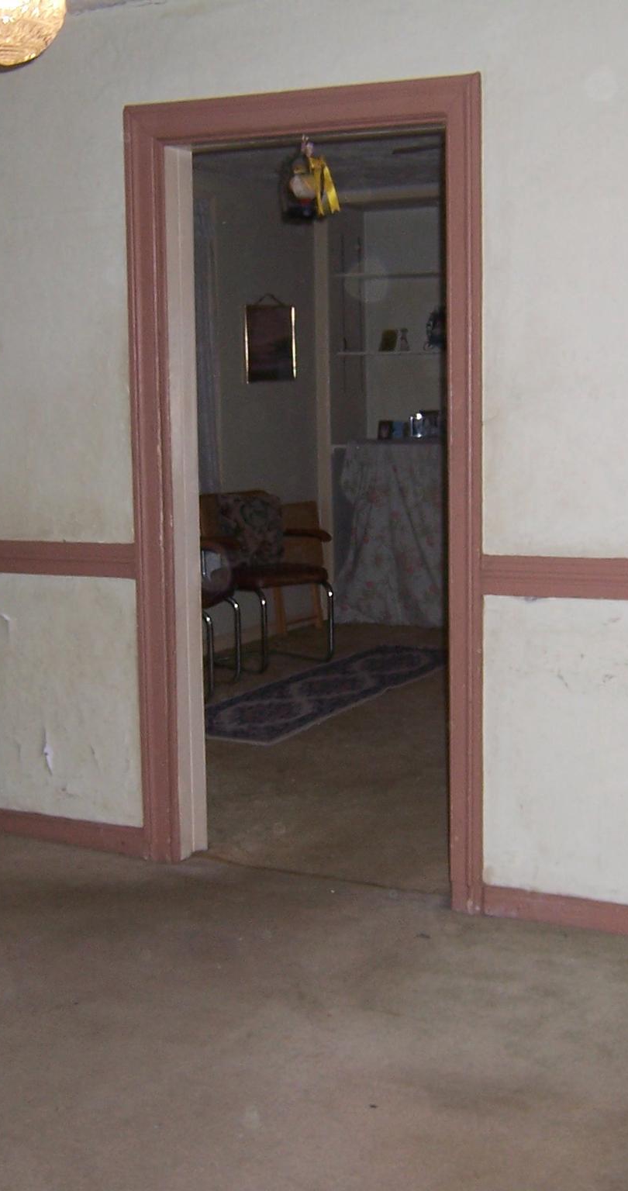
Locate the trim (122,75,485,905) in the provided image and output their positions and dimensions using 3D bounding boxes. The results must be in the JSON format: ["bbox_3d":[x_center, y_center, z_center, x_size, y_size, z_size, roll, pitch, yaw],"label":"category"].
[{"bbox_3d":[-0.010,-0.271,4.179,1.050,2.150,0.160,3,7,26],"label":"trim"}]

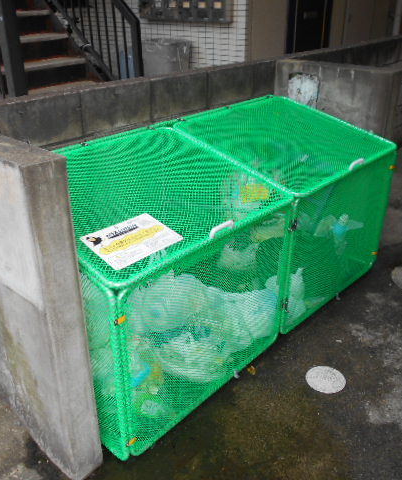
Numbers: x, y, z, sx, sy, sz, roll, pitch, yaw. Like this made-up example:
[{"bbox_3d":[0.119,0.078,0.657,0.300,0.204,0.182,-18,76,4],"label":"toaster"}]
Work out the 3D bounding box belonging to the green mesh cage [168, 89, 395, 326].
[{"bbox_3d":[0.430,-0.201,2.630,0.773,0.871,0.904,22,33,40],"label":"green mesh cage"}]

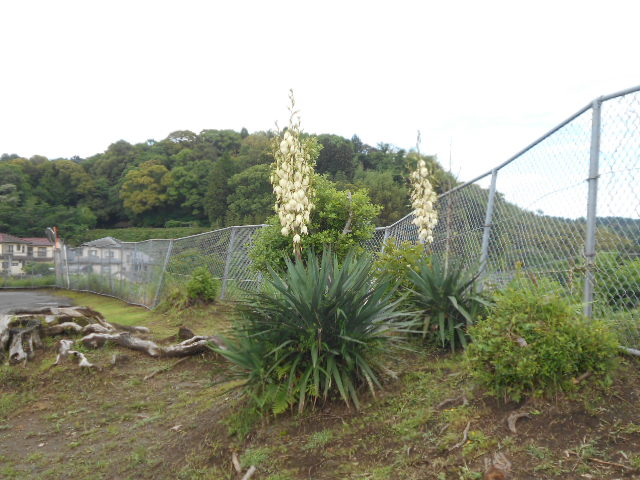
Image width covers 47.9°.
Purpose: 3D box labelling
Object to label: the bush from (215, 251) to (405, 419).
[{"bbox_3d":[-0.040,0.546,4.450,1.180,0.970,1.100,0,0,0],"label":"bush"}]

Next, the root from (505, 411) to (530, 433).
[{"bbox_3d":[0.936,0.860,3.400,0.115,0.085,0.110,0,0,0],"label":"root"}]

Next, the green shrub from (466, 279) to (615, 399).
[{"bbox_3d":[1.219,0.551,3.950,0.820,0.610,0.740,0,0,0],"label":"green shrub"}]

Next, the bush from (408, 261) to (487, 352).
[{"bbox_3d":[1.043,0.528,5.900,0.670,0.750,0.650,0,0,0],"label":"bush"}]

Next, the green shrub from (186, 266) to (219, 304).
[{"bbox_3d":[-2.037,0.789,12.500,0.560,0.660,0.550,0,0,0],"label":"green shrub"}]

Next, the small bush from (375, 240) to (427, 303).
[{"bbox_3d":[0.770,0.321,6.900,0.520,0.660,0.500,0,0,0],"label":"small bush"}]

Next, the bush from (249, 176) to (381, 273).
[{"bbox_3d":[-0.058,0.005,7.600,1.400,1.400,1.250,0,0,0],"label":"bush"}]

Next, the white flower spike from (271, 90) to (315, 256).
[{"bbox_3d":[-0.170,-0.410,4.450,0.270,1.020,0.270,0,0,0],"label":"white flower spike"}]

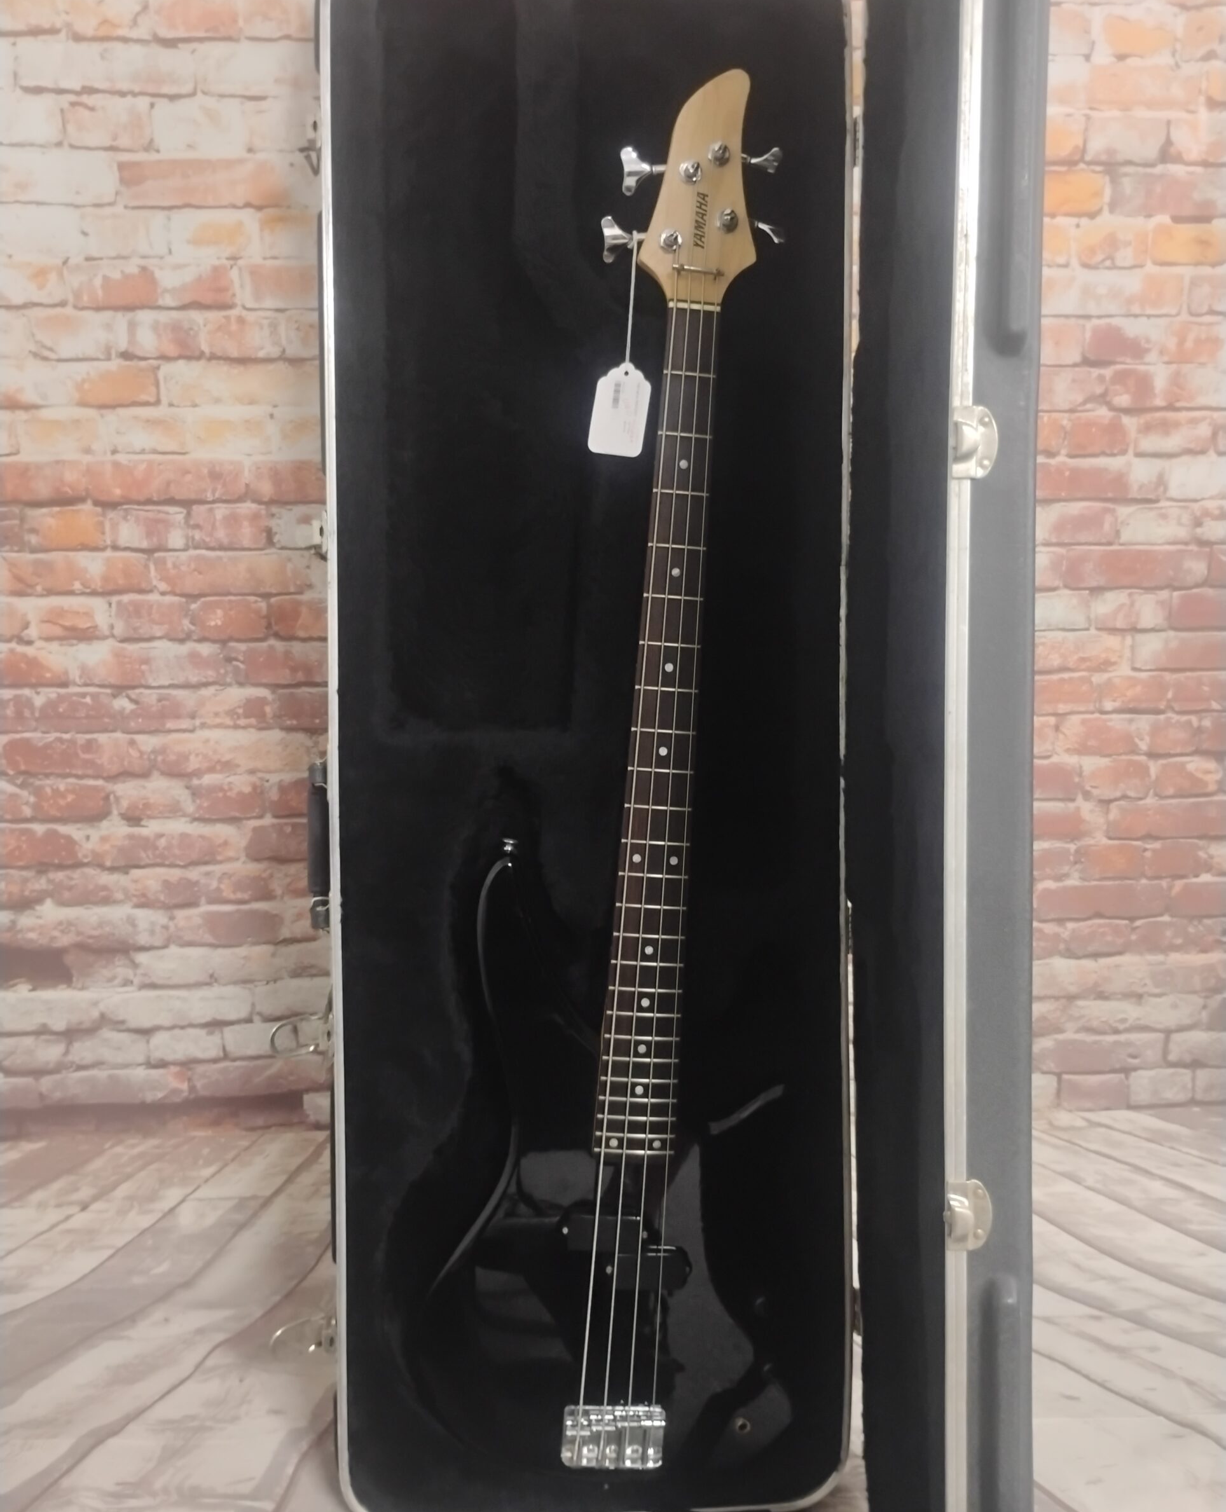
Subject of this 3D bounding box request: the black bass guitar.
[{"bbox_3d":[0.021,0.034,1.042,0.334,1.126,0.066,4,3,-5],"label":"black bass guitar"}]

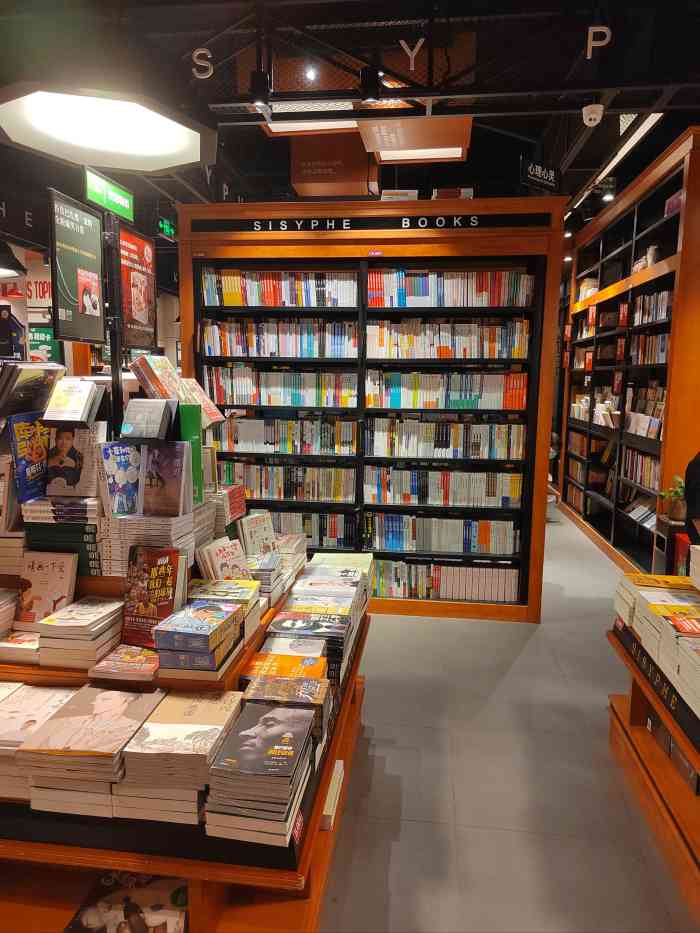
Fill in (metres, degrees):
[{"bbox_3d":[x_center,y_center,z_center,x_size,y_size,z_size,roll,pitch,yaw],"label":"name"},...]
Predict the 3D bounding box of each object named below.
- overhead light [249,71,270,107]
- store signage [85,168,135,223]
[{"bbox_3d":[-0.445,-1.874,3.077,0.088,0.150,0.090,1,8,6],"label":"overhead light"},{"bbox_3d":[-0.816,-0.916,2.109,0.030,0.094,0.310,1,8,6],"label":"store signage"}]

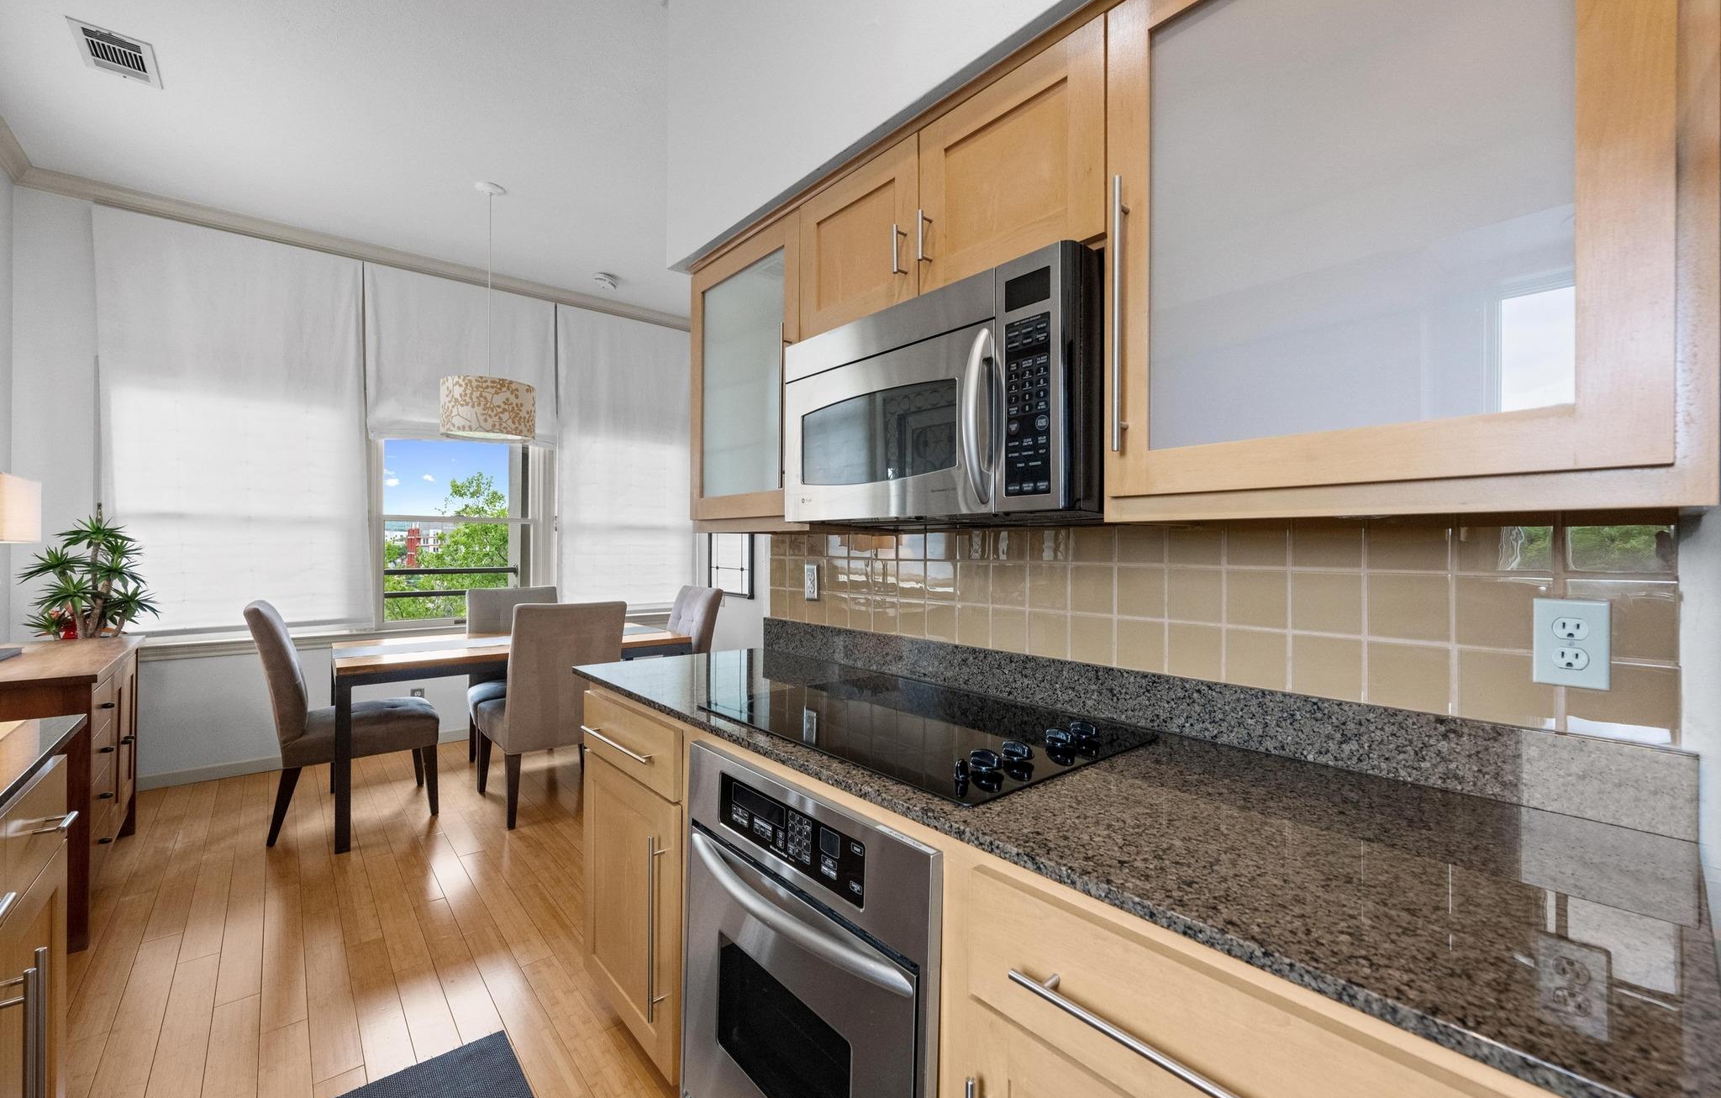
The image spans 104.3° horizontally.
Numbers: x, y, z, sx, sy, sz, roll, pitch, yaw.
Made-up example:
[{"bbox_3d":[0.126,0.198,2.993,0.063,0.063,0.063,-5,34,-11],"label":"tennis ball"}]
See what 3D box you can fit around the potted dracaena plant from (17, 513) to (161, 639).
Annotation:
[{"bbox_3d":[-3.522,0.130,3.069,0.430,0.610,0.430,0,0,-39],"label":"potted dracaena plant"}]

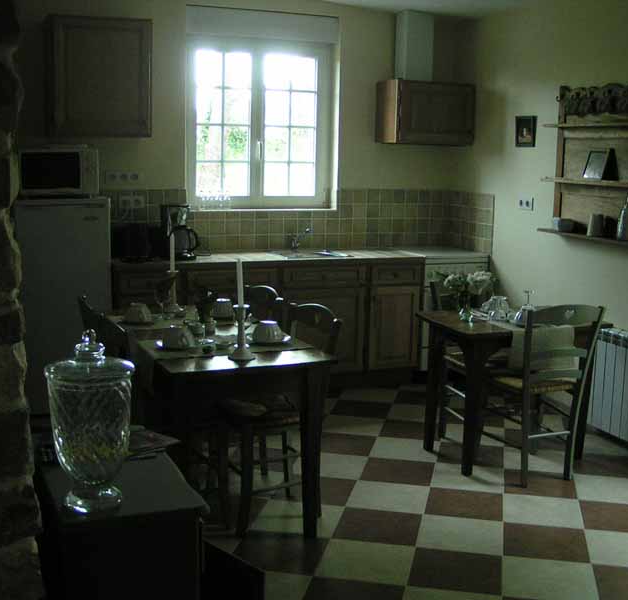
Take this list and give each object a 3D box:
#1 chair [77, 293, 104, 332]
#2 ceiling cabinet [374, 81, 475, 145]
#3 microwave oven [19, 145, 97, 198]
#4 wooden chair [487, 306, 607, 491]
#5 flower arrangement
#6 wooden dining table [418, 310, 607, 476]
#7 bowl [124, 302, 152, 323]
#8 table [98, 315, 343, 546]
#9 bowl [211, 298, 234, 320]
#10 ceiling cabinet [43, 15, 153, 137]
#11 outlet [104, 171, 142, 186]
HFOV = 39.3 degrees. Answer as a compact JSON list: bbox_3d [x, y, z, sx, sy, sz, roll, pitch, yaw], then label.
[{"bbox_3d":[-0.814,0.425,4.015,0.460,0.857,0.420,-2,10,-21],"label":"chair"},{"bbox_3d":[0.793,-1.312,6.228,0.610,0.430,0.350,-2,10,-21],"label":"ceiling cabinet"},{"bbox_3d":[-1.490,-0.742,5.084,0.450,0.265,0.330,-2,10,-21],"label":"microwave oven"},{"bbox_3d":[1.083,0.424,4.266,0.410,0.857,0.470,-2,10,-21],"label":"wooden chair"},{"bbox_3d":[0.755,-0.052,4.322,0.255,0.190,0.225,-2,10,-21],"label":"flower arrangement"},{"bbox_3d":[1.026,0.449,4.558,0.870,0.712,0.560,-2,10,-21],"label":"wooden dining table"},{"bbox_3d":[-0.842,0.054,4.213,0.130,0.080,0.130,-2,10,-21],"label":"bowl"},{"bbox_3d":[-0.453,0.510,3.956,0.700,0.725,1.280,-2,10,-21],"label":"table"},{"bbox_3d":[-0.449,0.047,4.327,0.130,0.080,0.130,1,9,0],"label":"bowl"},{"bbox_3d":[-1.308,-1.335,5.320,0.595,0.700,0.350,-2,10,-21],"label":"ceiling cabinet"},{"bbox_3d":[-1.220,-0.784,5.631,0.230,0.082,0.020,-2,10,-21],"label":"outlet"}]

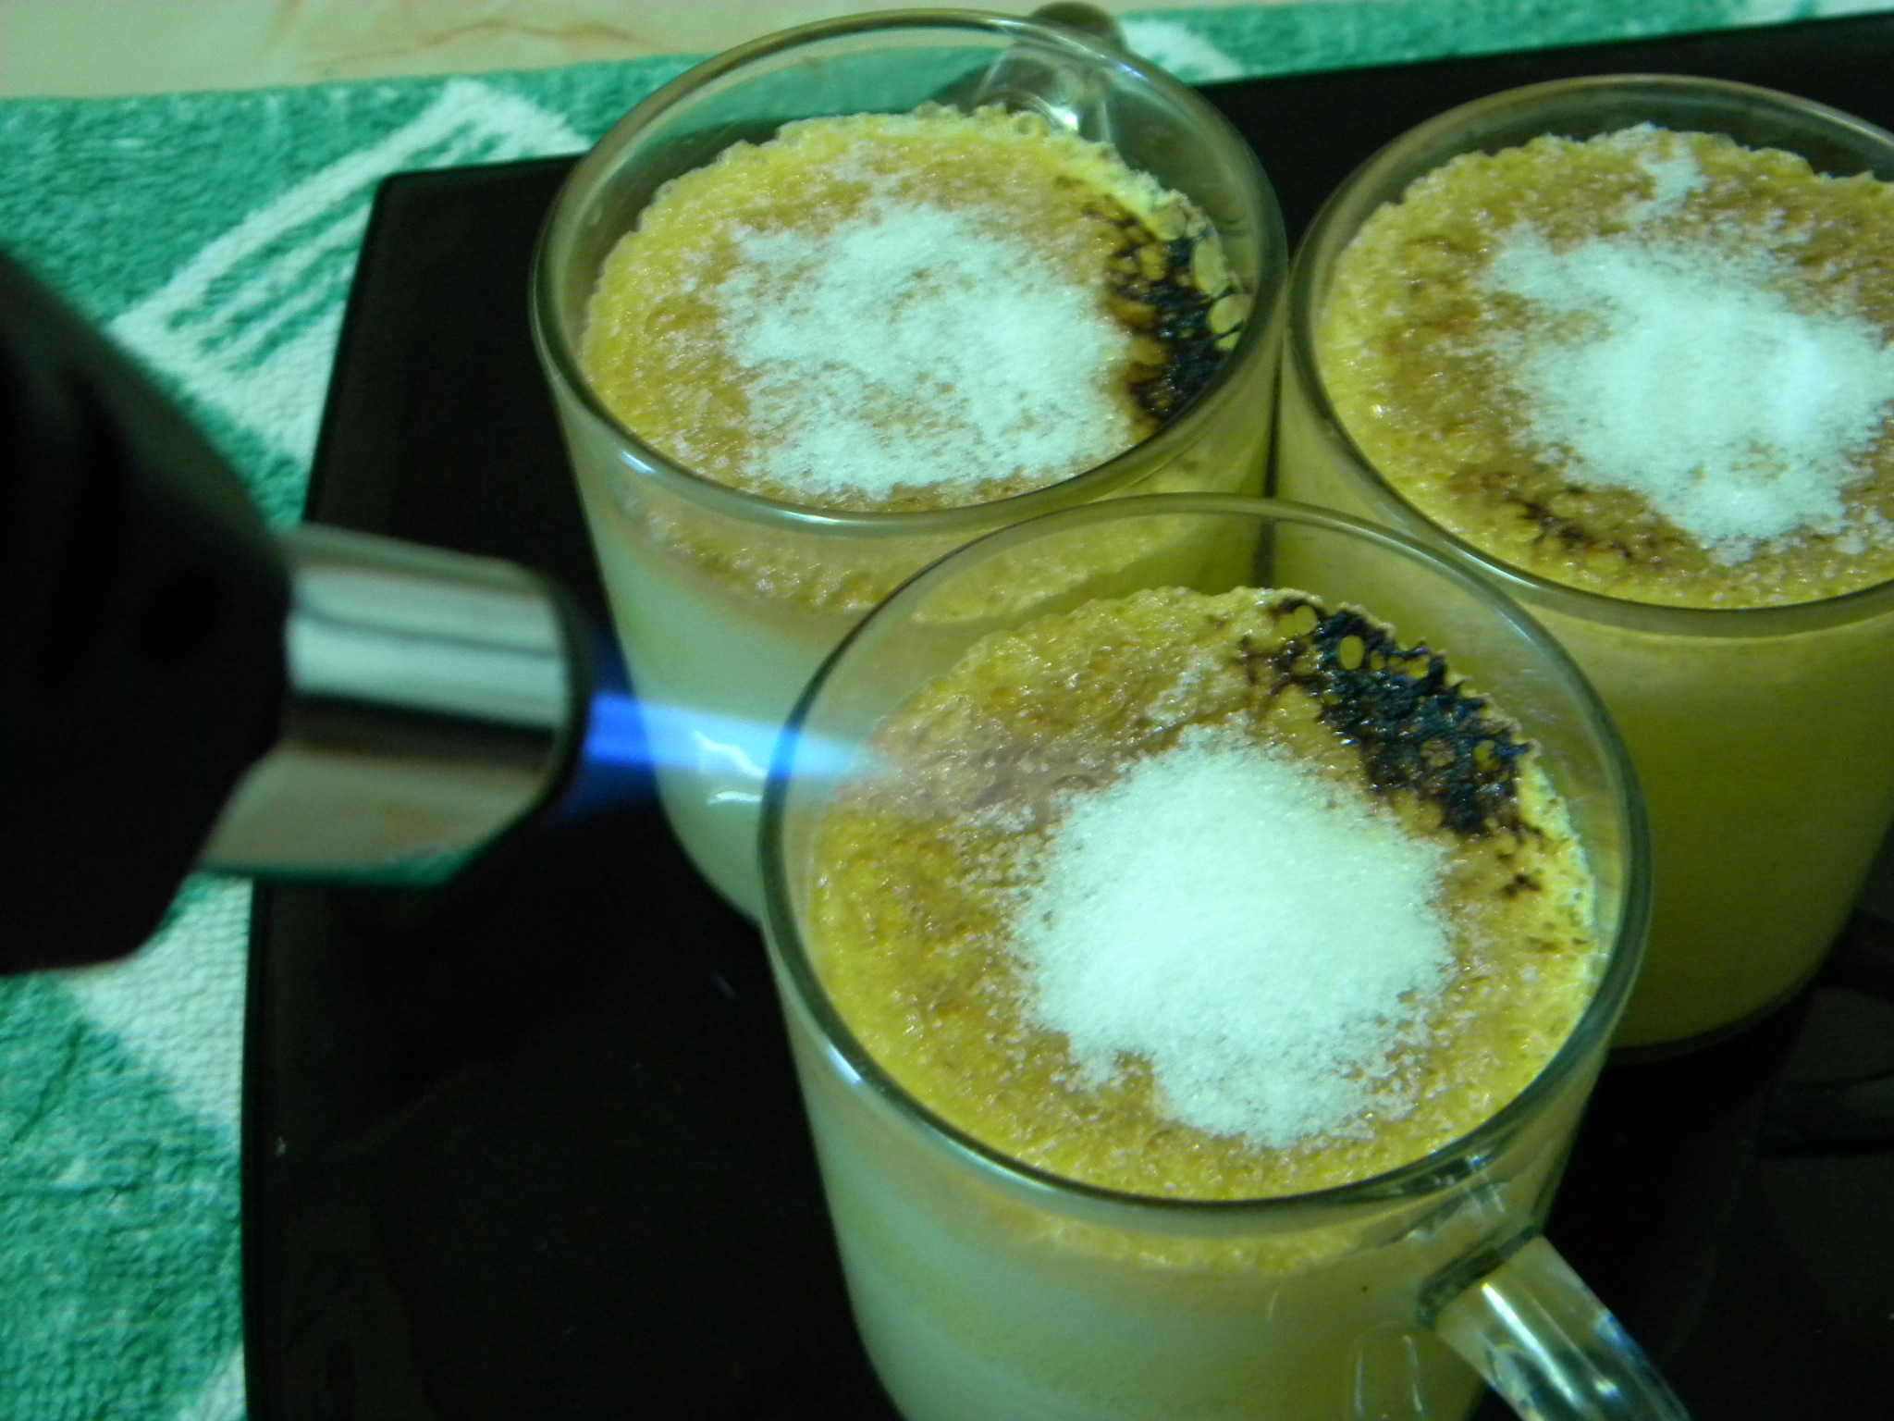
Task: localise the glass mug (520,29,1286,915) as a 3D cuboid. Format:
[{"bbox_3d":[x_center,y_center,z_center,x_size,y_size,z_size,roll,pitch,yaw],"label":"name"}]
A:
[{"bbox_3d":[0.003,-0.038,0.314,0.078,0.085,0.115,12,55,11],"label":"glass mug"}]

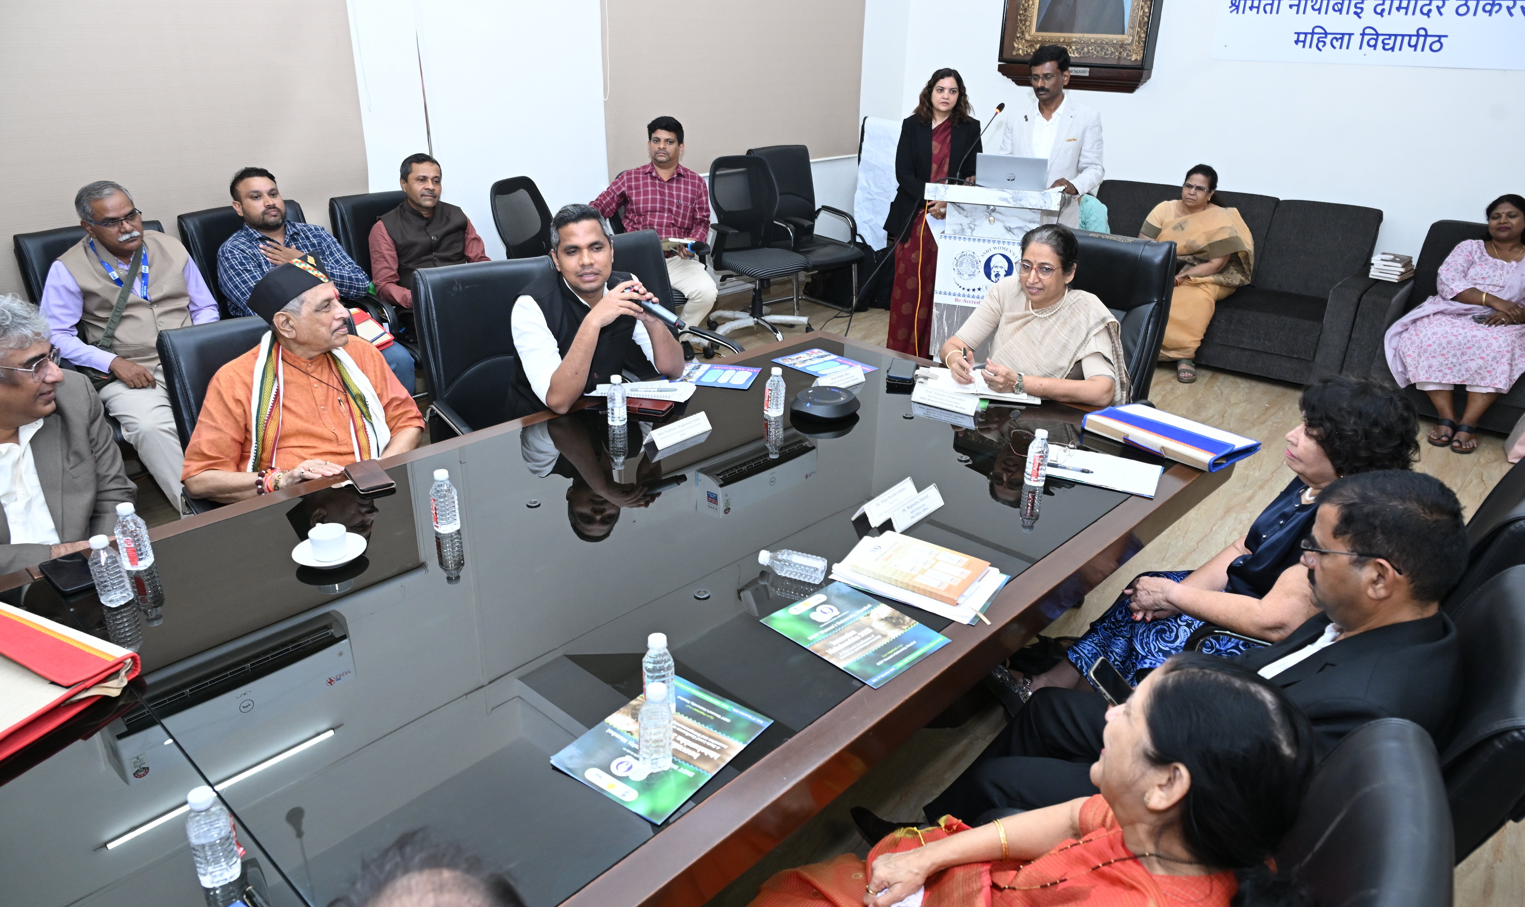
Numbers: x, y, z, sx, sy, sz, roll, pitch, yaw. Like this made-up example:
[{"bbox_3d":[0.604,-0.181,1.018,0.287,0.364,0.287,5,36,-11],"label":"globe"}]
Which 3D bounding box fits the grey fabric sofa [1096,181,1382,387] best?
[{"bbox_3d":[2.630,-1.109,6.265,2.020,0.900,0.900,20,29,37],"label":"grey fabric sofa"}]

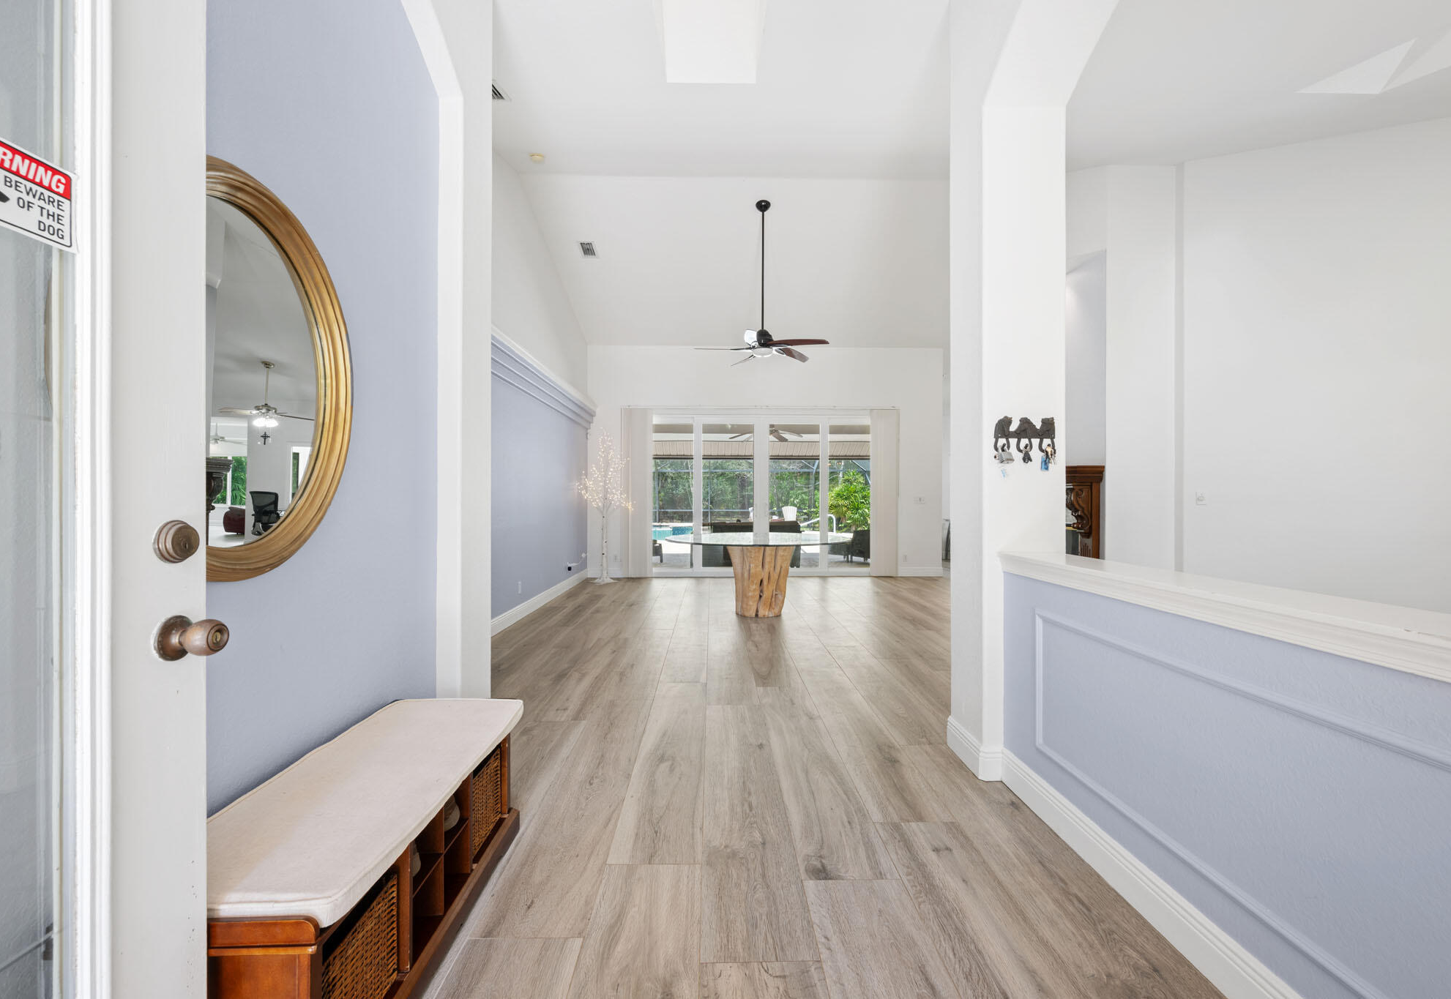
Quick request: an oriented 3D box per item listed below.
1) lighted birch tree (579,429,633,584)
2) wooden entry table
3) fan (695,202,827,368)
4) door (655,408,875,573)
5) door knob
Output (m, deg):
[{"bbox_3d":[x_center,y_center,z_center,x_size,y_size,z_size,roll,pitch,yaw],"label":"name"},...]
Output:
[{"bbox_3d":[-1.670,0.075,8.120,0.760,2.120,0.660,0,0,-2],"label":"lighted birch tree"},{"bbox_3d":[0.344,0.768,5.908,1.850,0.755,1.850,0,0,-1],"label":"wooden entry table"},{"bbox_3d":[0.368,-2.200,5.815,1.370,1.572,1.370,0,0,-1],"label":"fan"},{"bbox_3d":[0.535,-0.069,8.600,3.500,2.430,0.130,0,0,-1],"label":"door"},{"bbox_3d":[-0.769,0.201,0.845,0.070,0.066,0.066,0,0,-1],"label":"door knob"}]

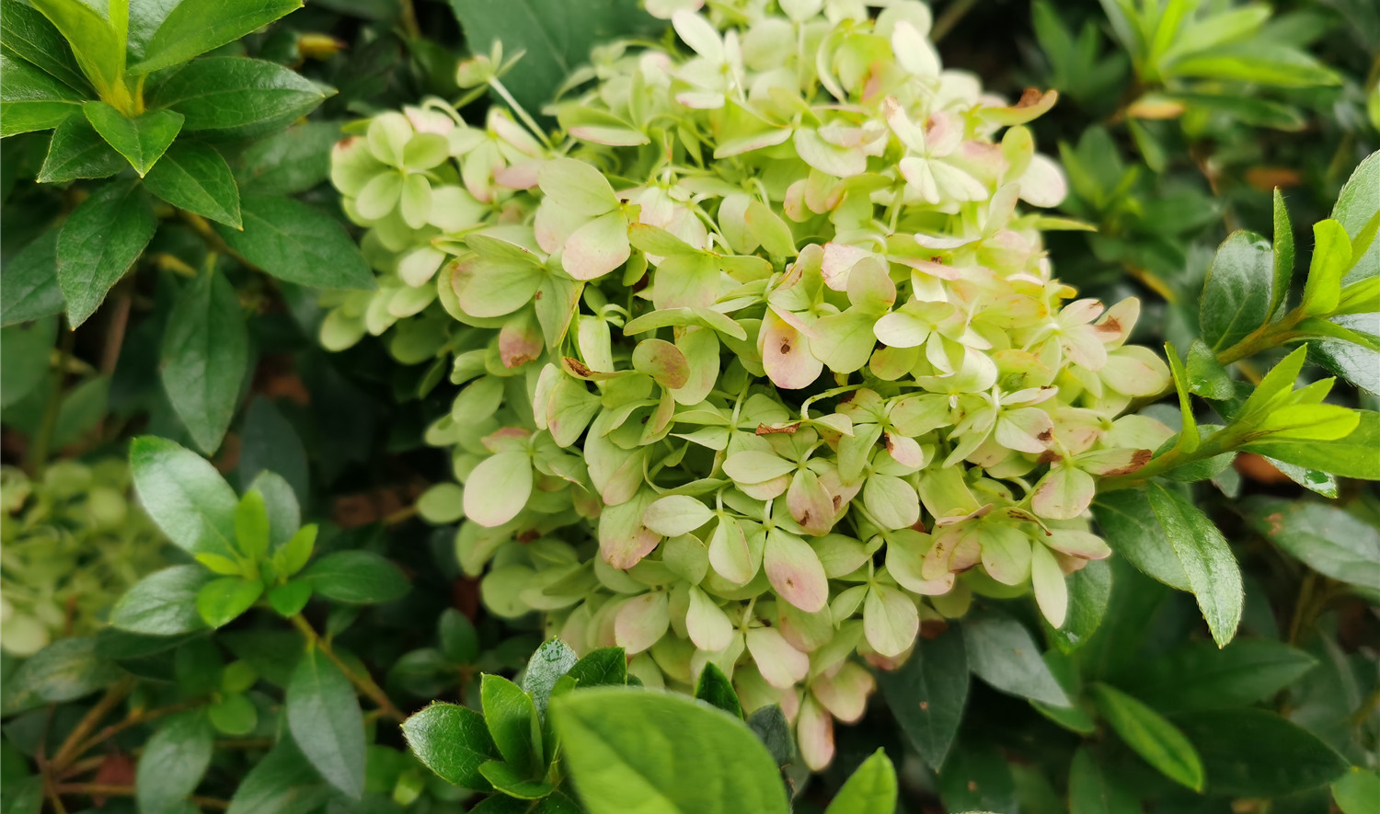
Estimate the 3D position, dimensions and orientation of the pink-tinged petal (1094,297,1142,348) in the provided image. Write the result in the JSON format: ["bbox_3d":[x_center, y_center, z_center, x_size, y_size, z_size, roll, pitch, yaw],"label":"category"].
[{"bbox_3d":[0.117,-0.023,0.295,0.011,0.004,0.018,39,72,7],"label":"pink-tinged petal"}]

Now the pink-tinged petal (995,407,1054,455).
[{"bbox_3d":[0.088,0.006,0.285,0.016,0.006,0.013,24,81,1],"label":"pink-tinged petal"}]

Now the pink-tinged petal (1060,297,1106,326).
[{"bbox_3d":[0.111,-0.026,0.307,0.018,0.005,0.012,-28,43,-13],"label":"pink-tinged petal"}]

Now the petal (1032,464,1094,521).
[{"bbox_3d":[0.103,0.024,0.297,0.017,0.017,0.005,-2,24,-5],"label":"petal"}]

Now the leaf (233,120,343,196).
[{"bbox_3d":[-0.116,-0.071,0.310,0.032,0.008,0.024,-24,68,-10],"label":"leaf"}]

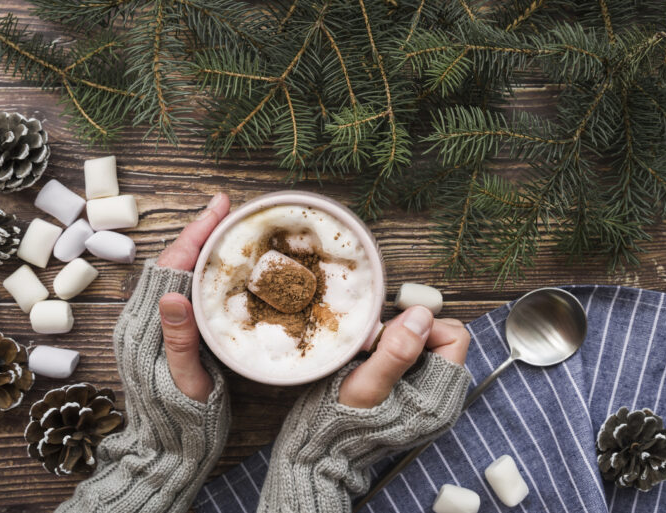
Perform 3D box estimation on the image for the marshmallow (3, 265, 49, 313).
[{"bbox_3d":[-0.204,0.021,0.539,0.021,0.021,0.026,-38,90,0],"label":"marshmallow"}]

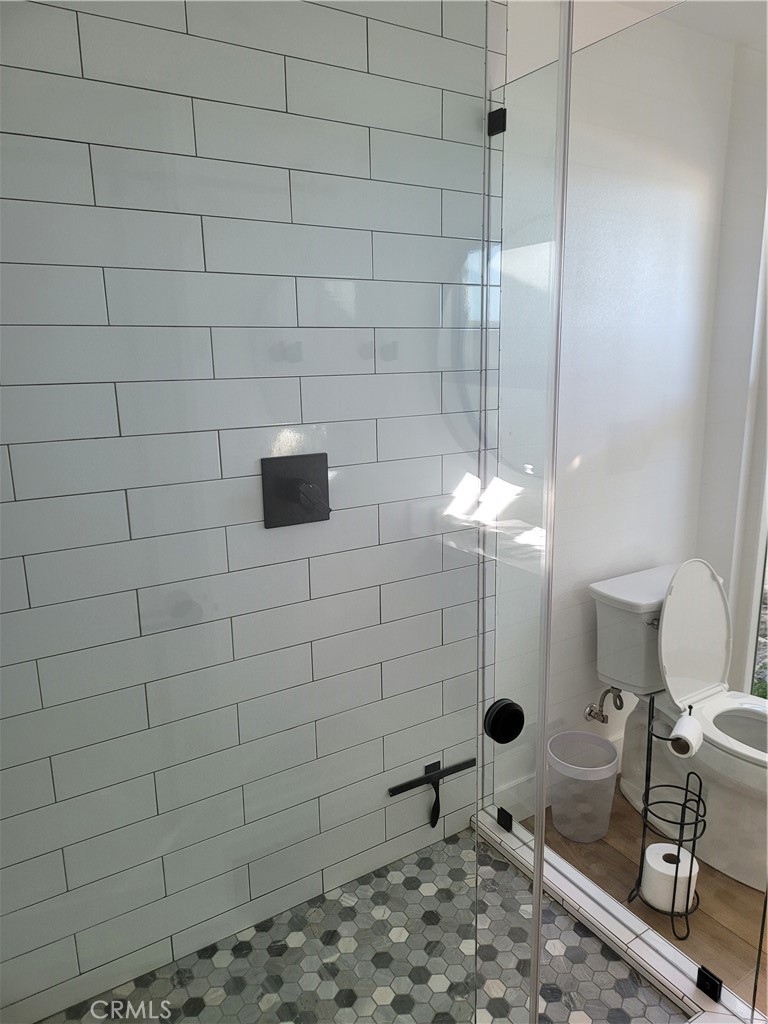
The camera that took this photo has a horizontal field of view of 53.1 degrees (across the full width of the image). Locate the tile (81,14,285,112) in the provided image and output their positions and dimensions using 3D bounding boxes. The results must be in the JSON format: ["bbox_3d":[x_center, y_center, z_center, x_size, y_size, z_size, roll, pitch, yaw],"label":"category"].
[{"bbox_3d":[-0.364,-0.837,1.447,0.392,0.102,0.009,-9,15,-32],"label":"tile"}]

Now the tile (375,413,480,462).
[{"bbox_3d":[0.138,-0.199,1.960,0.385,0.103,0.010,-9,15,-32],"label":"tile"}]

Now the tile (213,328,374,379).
[{"bbox_3d":[-0.192,-0.355,1.702,0.402,0.103,0.010,-9,15,-32],"label":"tile"}]

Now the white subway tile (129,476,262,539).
[{"bbox_3d":[-0.345,-0.020,1.639,0.392,0.102,0.009,-9,15,-32],"label":"white subway tile"}]

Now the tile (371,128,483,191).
[{"bbox_3d":[0.120,-0.806,1.777,0.361,0.101,0.010,-9,15,-32],"label":"tile"}]

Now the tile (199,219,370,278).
[{"bbox_3d":[-0.193,-0.552,1.622,0.390,0.101,0.010,-9,15,-32],"label":"tile"}]

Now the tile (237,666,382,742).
[{"bbox_3d":[-0.169,0.460,1.861,0.392,0.102,0.009,-9,15,-32],"label":"tile"}]

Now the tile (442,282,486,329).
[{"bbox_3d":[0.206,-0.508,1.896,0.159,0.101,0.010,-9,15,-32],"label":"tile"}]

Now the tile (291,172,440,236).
[{"bbox_3d":[-0.031,-0.691,1.737,0.402,0.103,0.010,-9,15,-32],"label":"tile"}]

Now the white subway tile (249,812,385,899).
[{"bbox_3d":[-0.161,0.861,1.955,0.392,0.102,0.009,-9,15,-32],"label":"white subway tile"}]

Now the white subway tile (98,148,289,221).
[{"bbox_3d":[-0.367,-0.641,1.520,0.402,0.103,0.010,-9,15,-32],"label":"white subway tile"}]

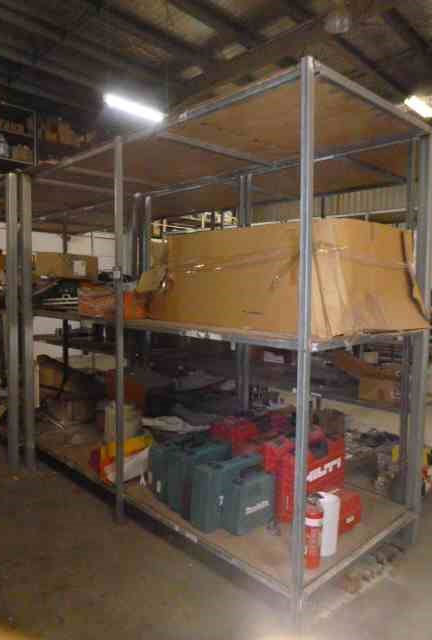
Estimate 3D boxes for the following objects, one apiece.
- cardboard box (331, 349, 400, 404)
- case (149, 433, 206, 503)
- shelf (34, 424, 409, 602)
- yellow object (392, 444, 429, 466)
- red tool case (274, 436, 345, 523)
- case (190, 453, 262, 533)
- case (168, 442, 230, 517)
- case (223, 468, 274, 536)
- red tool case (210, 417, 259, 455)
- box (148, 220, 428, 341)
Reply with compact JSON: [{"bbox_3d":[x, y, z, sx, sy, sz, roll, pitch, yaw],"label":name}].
[{"bbox_3d":[1.946,0.757,5.859,0.500,0.470,0.600,-3,6,-43],"label":"cardboard box"},{"bbox_3d":[-0.206,0.928,2.978,0.400,0.340,0.140,-3,6,-43],"label":"case"},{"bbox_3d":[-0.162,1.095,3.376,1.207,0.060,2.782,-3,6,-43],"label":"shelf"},{"bbox_3d":[1.399,0.965,3.303,0.240,0.130,0.150,-3,6,-43],"label":"yellow object"},{"bbox_3d":[0.559,0.911,2.732,0.130,0.430,0.480,5,6,43],"label":"red tool case"},{"bbox_3d":[0.071,0.954,2.647,0.430,0.345,0.130,-3,6,-41],"label":"case"},{"bbox_3d":[-0.080,0.941,2.798,0.410,0.345,0.140,-3,6,-43],"label":"case"},{"bbox_3d":[0.197,0.984,2.574,0.290,0.300,0.110,-3,6,-40],"label":"case"},{"bbox_3d":[0.148,0.907,3.320,0.400,0.350,0.130,-3,6,-43],"label":"red tool case"},{"bbox_3d":[0.428,-0.213,2.660,1.080,0.500,1.080,-3,6,-43],"label":"box"}]

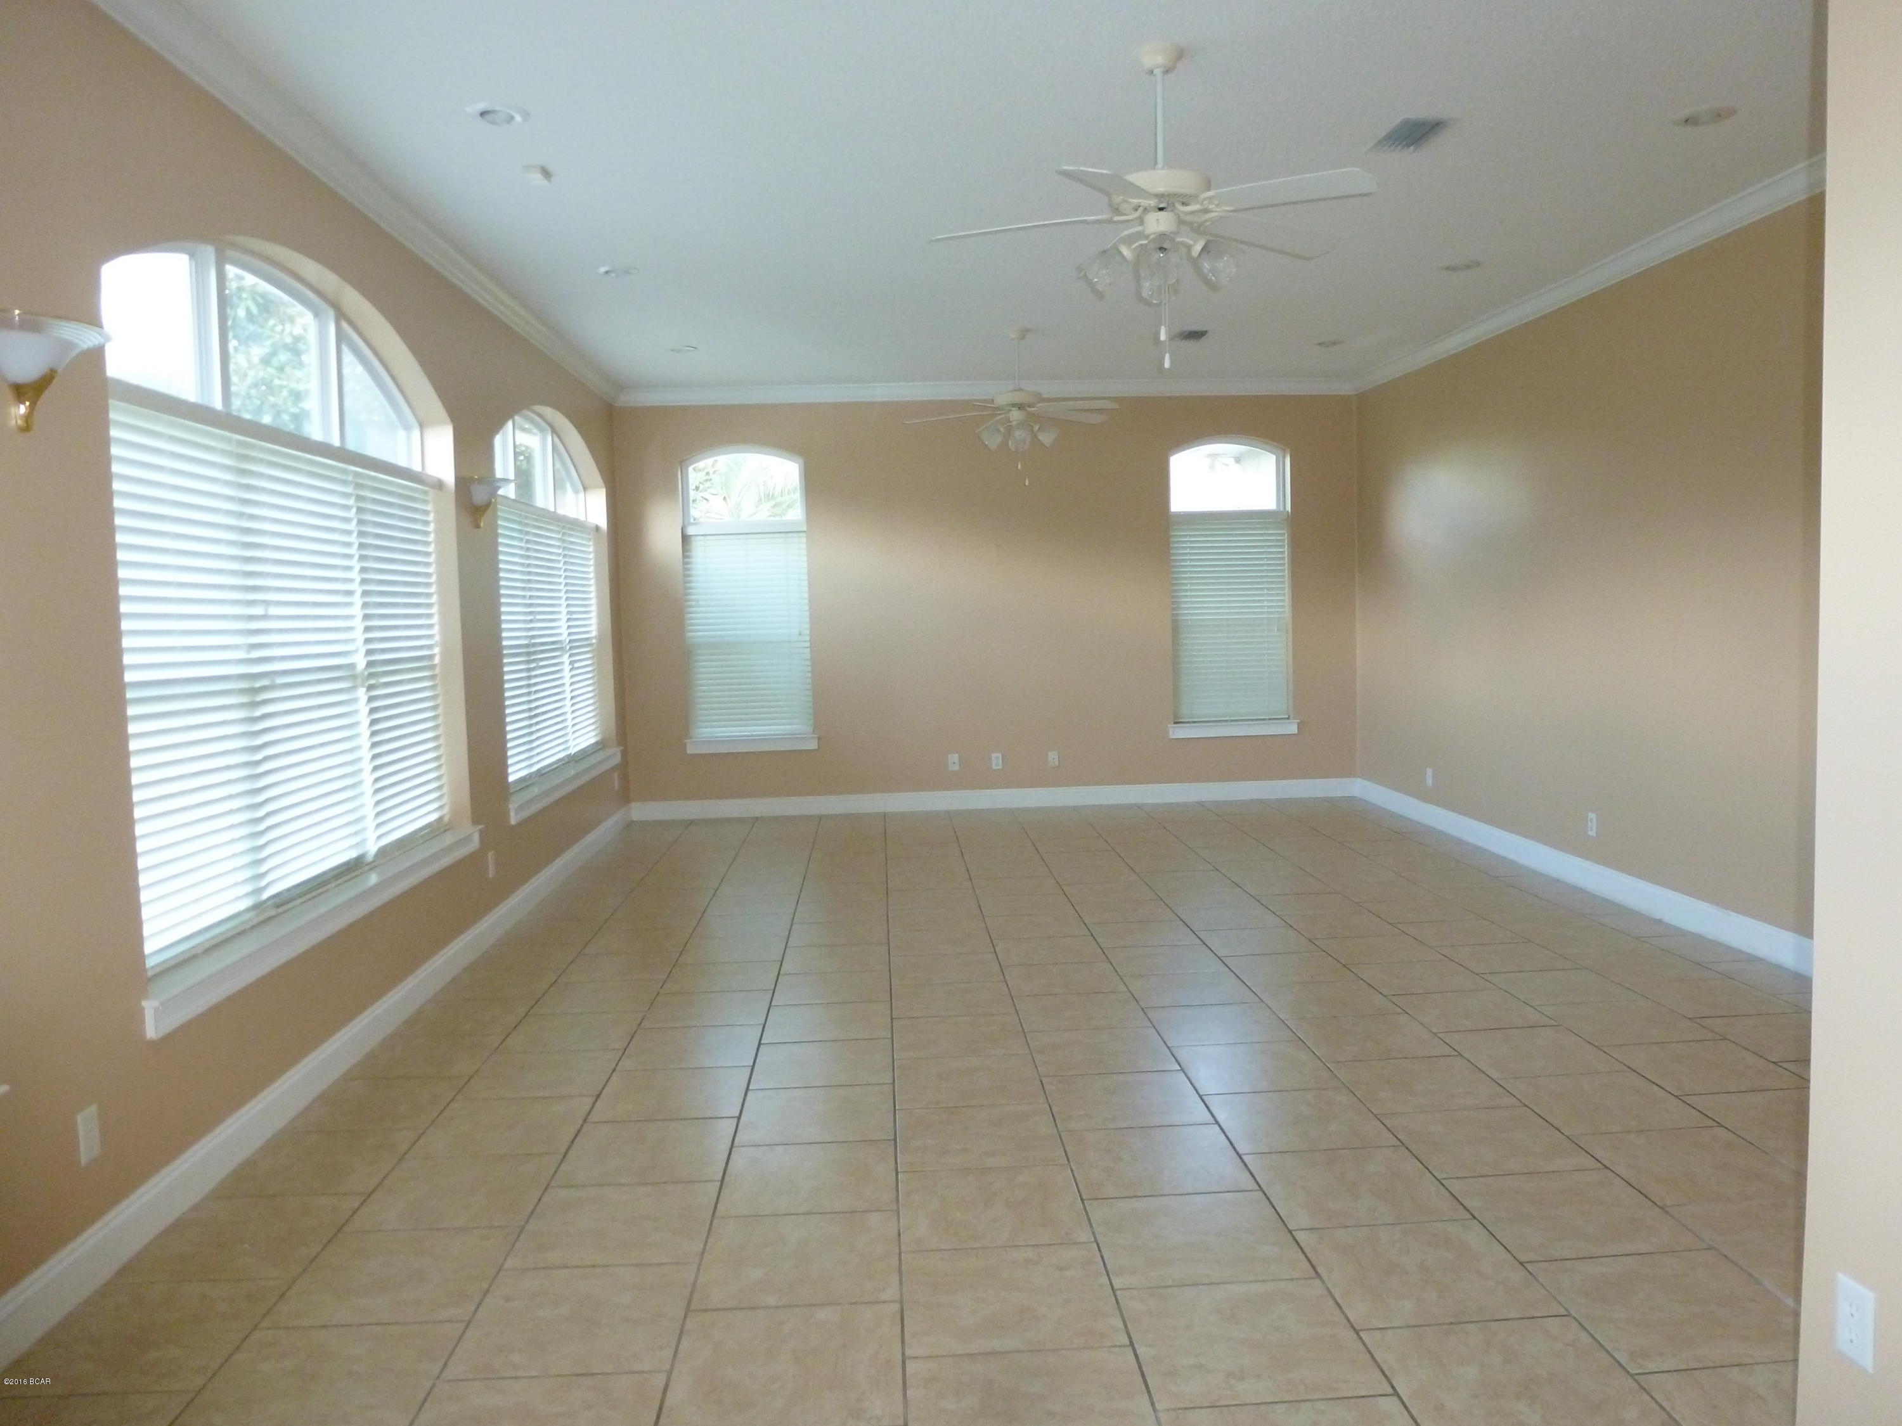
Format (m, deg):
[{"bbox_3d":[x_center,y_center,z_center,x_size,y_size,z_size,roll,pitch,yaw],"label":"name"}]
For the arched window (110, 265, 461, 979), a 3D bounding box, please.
[{"bbox_3d":[-2.122,-0.443,4.439,0.120,2.064,2.569,-2,5,-3],"label":"arched window"}]

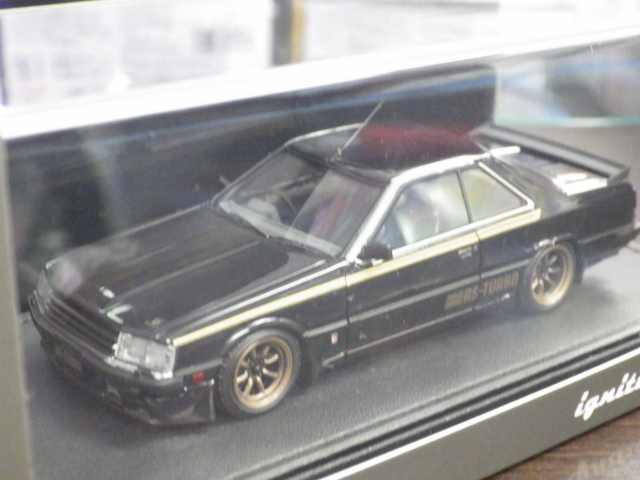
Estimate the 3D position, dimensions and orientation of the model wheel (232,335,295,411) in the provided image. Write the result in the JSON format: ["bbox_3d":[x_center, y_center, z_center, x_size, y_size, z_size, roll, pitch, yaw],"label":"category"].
[{"bbox_3d":[-0.009,0.018,0.182,0.010,0.010,0.004,-15,22,-38],"label":"model wheel"}]

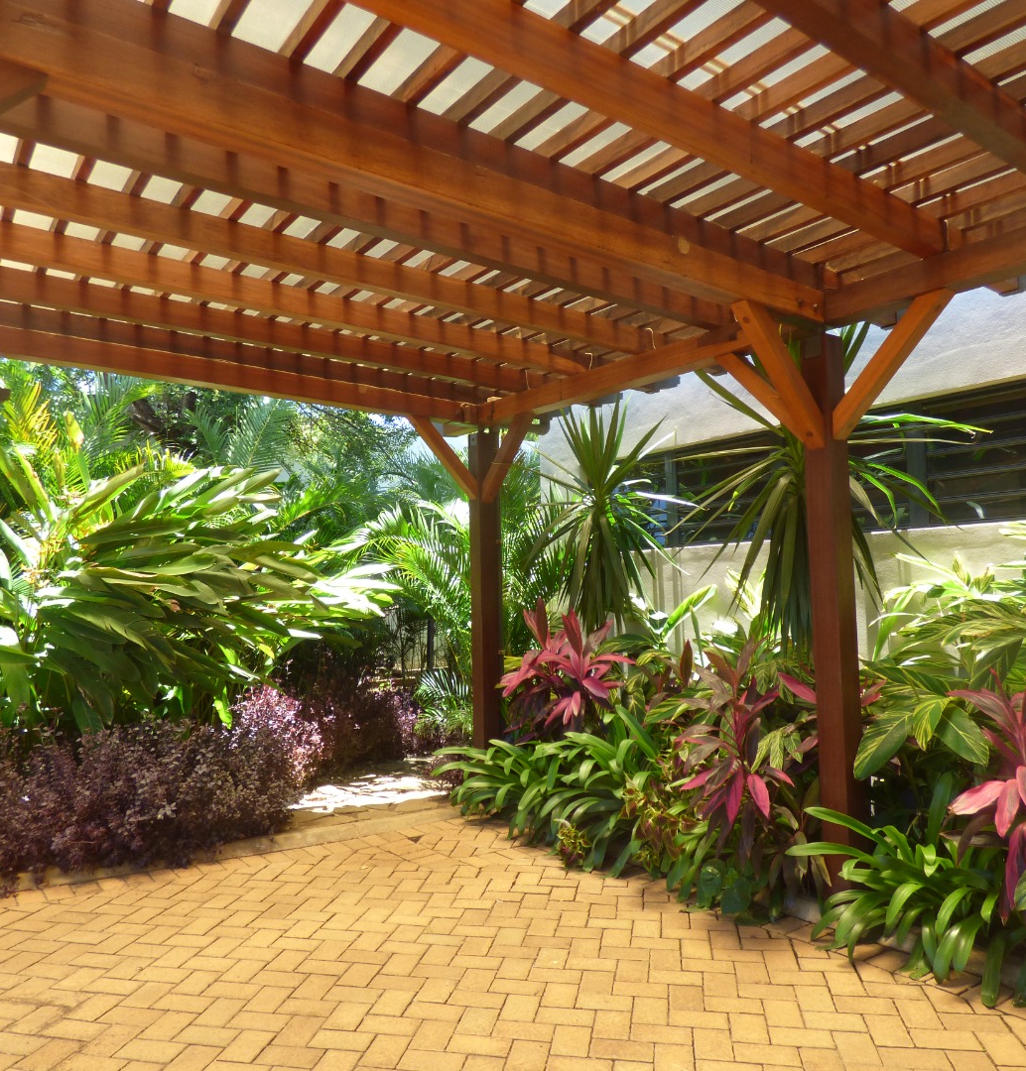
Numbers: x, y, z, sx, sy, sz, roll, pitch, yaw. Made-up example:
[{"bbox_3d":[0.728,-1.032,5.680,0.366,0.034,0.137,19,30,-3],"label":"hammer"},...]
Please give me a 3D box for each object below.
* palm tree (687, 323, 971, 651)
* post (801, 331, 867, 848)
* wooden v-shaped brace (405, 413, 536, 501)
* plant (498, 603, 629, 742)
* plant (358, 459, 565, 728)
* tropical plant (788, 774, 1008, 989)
[{"bbox_3d":[1.776,-0.227,4.676,1.441,1.703,1.284,-3,-5,21],"label":"palm tree"},{"bbox_3d":[1.509,0.346,3.887,0.147,2.581,0.140,3,-6,-38],"label":"post"},{"bbox_3d":[-0.286,-0.558,5.858,0.878,0.603,0.432,0,-5,-3],"label":"wooden v-shaped brace"},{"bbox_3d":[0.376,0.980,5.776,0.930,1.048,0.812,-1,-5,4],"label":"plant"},{"bbox_3d":[-0.473,0.515,7.860,1.899,2.554,1.768,0,-5,-3],"label":"plant"},{"bbox_3d":[1.581,1.351,3.408,0.799,0.590,0.681,-3,-5,24],"label":"tropical plant"}]

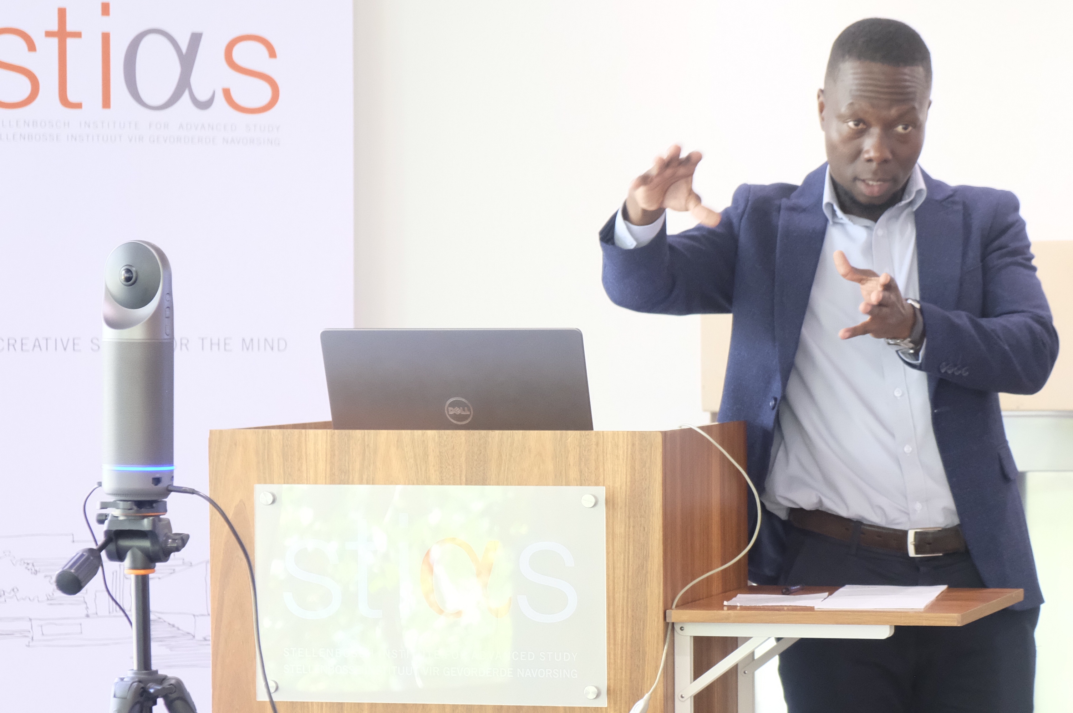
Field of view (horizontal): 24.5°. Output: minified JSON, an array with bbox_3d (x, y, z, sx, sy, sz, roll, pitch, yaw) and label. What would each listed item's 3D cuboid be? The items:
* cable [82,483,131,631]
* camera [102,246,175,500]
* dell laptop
[{"bbox_3d":[-0.449,0.207,2.580,0.053,0.150,0.040,-1,1,0],"label":"cable"},{"bbox_3d":[-0.413,0.014,2.558,0.075,0.270,0.075,-1,1,0],"label":"camera"},{"bbox_3d":[-0.075,0.087,3.510,0.374,0.250,0.325,0,1,15],"label":"dell laptop"}]

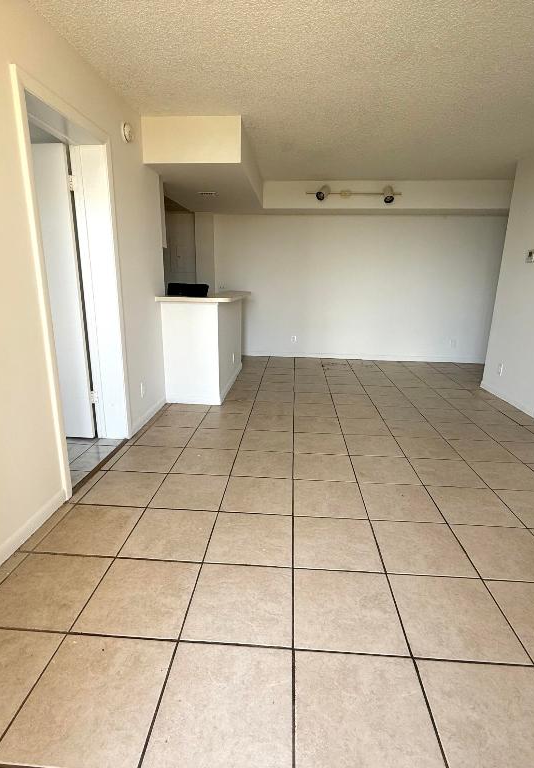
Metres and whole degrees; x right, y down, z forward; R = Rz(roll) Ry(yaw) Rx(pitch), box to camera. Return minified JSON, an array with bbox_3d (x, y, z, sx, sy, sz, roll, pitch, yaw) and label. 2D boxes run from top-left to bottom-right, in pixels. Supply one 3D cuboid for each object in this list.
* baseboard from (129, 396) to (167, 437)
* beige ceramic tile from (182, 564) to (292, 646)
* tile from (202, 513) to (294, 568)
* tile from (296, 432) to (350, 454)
[{"bbox_3d":[-1.041,0.264,3.687,0.013,0.082,0.877,2,15,3],"label":"baseboard"},{"bbox_3d":[-0.095,0.871,1.654,0.402,0.012,0.402,2,15,3],"label":"beige ceramic tile"},{"bbox_3d":[-0.068,0.766,2.049,0.402,0.012,0.402,2,15,3],"label":"tile"},{"bbox_3d":[0.418,0.466,3.208,0.402,0.012,0.402,2,15,3],"label":"tile"}]

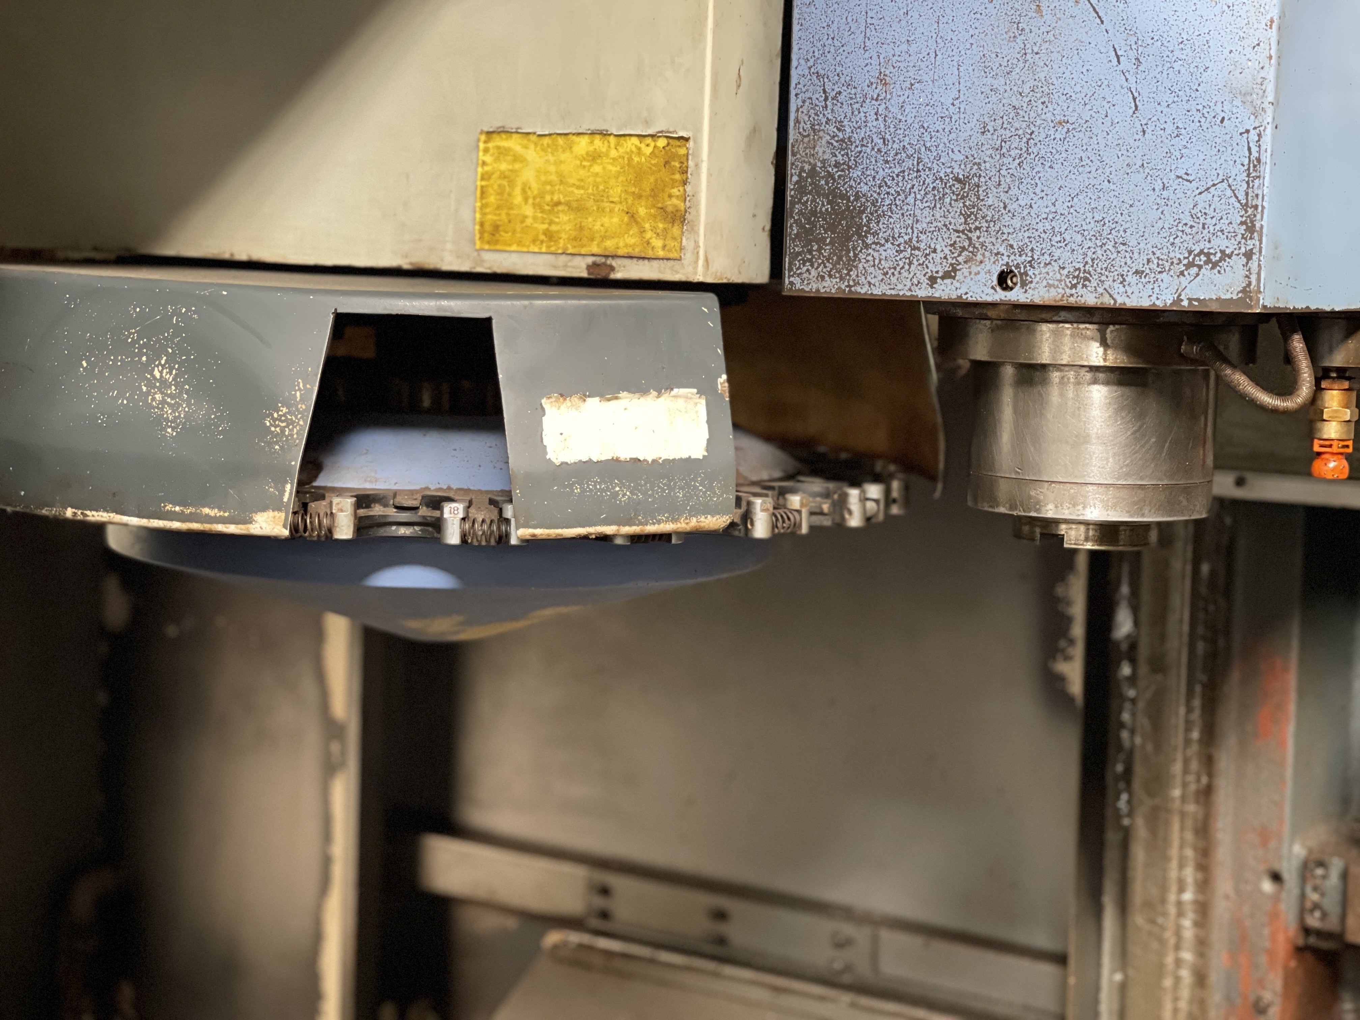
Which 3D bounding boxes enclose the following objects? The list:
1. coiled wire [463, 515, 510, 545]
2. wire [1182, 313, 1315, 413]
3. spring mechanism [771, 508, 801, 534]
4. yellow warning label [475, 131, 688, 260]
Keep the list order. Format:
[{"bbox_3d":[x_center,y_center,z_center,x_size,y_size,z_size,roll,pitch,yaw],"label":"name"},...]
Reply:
[{"bbox_3d":[-0.115,0.013,1.500,0.029,0.017,0.017,1,6,-10],"label":"coiled wire"},{"bbox_3d":[0.337,-0.087,1.490,0.077,0.057,0.045,3,6,8],"label":"wire"},{"bbox_3d":[0.066,0.007,1.590,0.017,0.017,0.027,8,8,44],"label":"spring mechanism"},{"bbox_3d":[-0.058,-0.183,1.460,0.137,0.070,0.002,5,7,26],"label":"yellow warning label"}]

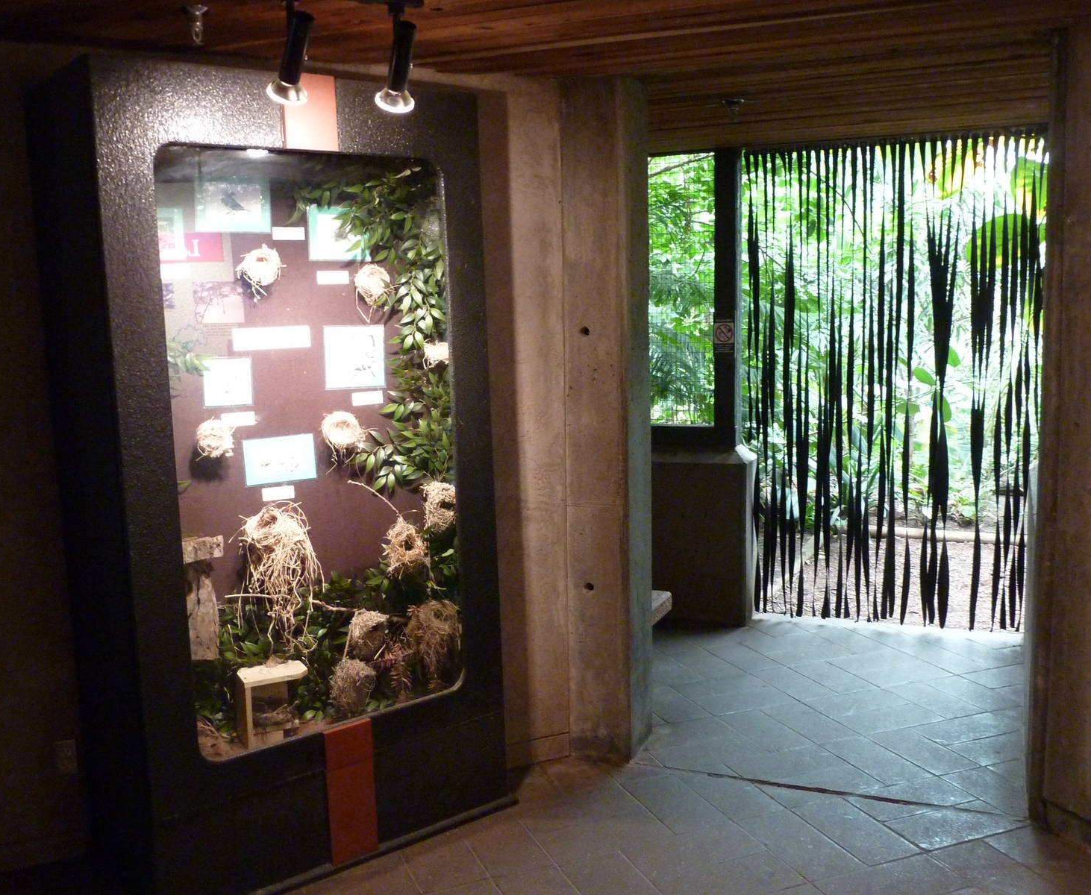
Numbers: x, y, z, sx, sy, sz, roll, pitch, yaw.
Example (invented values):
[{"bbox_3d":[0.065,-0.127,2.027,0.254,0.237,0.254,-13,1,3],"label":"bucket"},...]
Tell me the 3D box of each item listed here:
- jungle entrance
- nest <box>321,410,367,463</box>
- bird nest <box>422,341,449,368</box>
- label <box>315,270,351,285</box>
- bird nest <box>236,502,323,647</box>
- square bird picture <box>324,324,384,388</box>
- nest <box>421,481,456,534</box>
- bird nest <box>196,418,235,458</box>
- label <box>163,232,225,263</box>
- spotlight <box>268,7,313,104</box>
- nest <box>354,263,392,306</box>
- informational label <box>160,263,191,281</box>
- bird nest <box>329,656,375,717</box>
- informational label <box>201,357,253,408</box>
[{"bbox_3d":[1.560,-0.303,5.450,2.000,2.530,0.200,0,6,11],"label":"jungle entrance"},{"bbox_3d":[-0.696,-0.037,3.572,0.153,0.173,0.139,-7,9,-35],"label":"nest"},{"bbox_3d":[-0.389,-0.339,3.765,0.112,0.095,0.102,-2,7,0],"label":"bird nest"},{"bbox_3d":[-0.683,-0.546,3.338,0.105,0.040,0.006,-6,8,-36],"label":"label"},{"bbox_3d":[-0.822,0.388,3.199,0.230,0.425,0.185,-6,8,-36],"label":"bird nest"},{"bbox_3d":[-0.664,-0.316,3.634,0.231,0.223,0.012,-7,9,-35],"label":"square bird picture"},{"bbox_3d":[-0.339,0.204,3.503,0.158,0.170,0.145,-6,8,-36],"label":"nest"},{"bbox_3d":[-1.056,-0.030,3.309,0.124,0.123,0.113,-7,9,-35],"label":"bird nest"},{"bbox_3d":[-1.086,-0.619,3.207,0.187,0.093,0.012,-7,9,-35],"label":"label"},{"bbox_3d":[-0.595,-0.919,2.420,0.095,0.215,0.100,-6,33,-36],"label":"spotlight"},{"bbox_3d":[-0.598,-0.565,3.588,0.129,0.143,0.117,-7,9,-35],"label":"nest"},{"bbox_3d":[-1.093,-0.518,3.036,0.104,0.041,0.006,-6,8,-36],"label":"informational label"},{"bbox_3d":[-0.645,0.803,3.459,0.148,0.198,0.134,-7,9,-35],"label":"bird nest"},{"bbox_3d":[-0.968,-0.200,3.159,0.152,0.149,0.008,-6,8,-36],"label":"informational label"}]

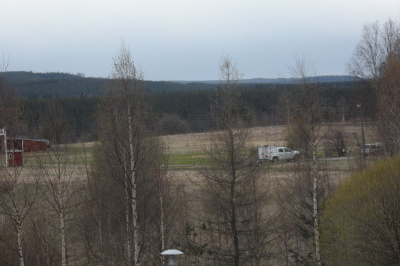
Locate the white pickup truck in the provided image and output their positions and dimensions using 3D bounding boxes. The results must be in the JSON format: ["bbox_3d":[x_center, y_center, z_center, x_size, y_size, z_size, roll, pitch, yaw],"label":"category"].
[{"bbox_3d":[9.909,2.667,193.000,5.300,1.920,1.930,-1,2,-39],"label":"white pickup truck"}]

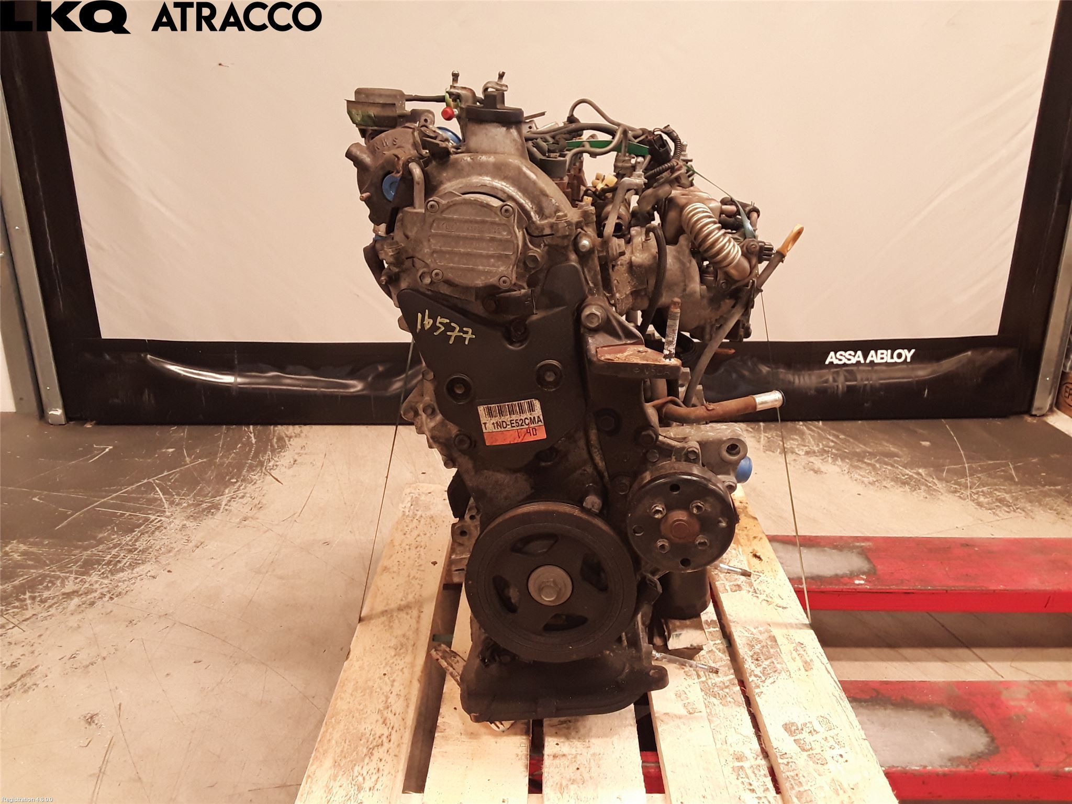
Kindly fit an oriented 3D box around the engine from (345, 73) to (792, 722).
[{"bbox_3d":[0.048,-0.042,1.052,0.490,0.660,0.490,0,20,0],"label":"engine"}]

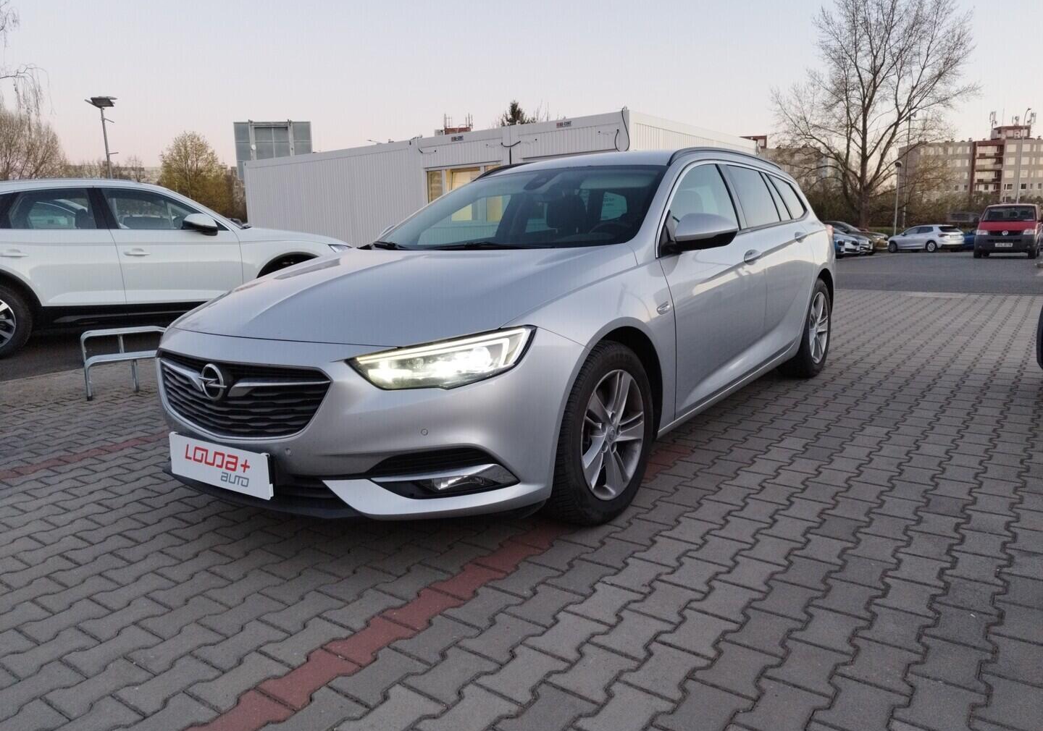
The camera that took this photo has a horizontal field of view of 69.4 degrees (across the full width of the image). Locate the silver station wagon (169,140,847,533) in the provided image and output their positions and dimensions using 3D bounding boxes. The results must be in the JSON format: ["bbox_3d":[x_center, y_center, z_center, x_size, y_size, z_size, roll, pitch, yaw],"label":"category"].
[{"bbox_3d":[0.450,-0.492,4.305,1.930,1.490,4.980,5,13,35],"label":"silver station wagon"}]

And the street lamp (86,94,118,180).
[{"bbox_3d":[-12.204,-5.143,22.459,0.950,5.477,0.850,-7,11,-30],"label":"street lamp"}]

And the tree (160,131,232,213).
[{"bbox_3d":[-16.467,-8.485,38.567,3.564,6.764,3.494,-1,10,0],"label":"tree"}]

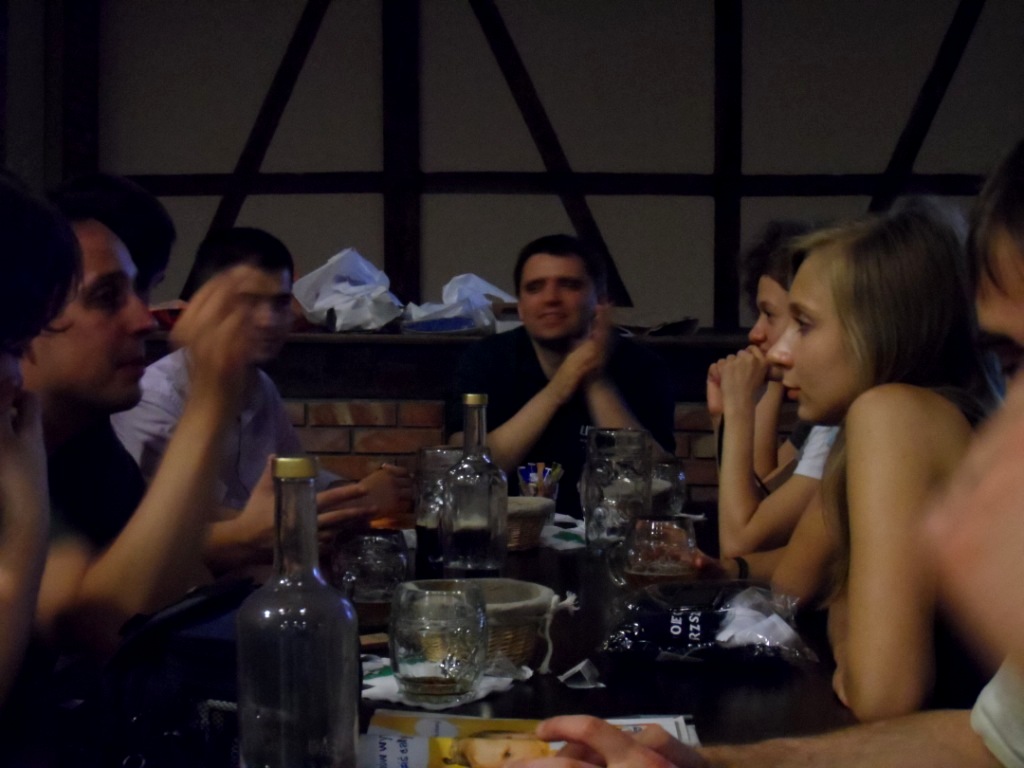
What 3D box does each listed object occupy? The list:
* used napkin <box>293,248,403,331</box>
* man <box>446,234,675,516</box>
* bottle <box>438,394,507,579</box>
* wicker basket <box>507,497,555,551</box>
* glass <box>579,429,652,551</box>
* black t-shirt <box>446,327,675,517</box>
[{"bbox_3d":[-0.462,-0.263,5.174,0.315,0.235,0.250,0,2,0],"label":"used napkin"},{"bbox_3d":[0.098,0.337,3.635,0.500,1.270,0.780,0,2,3],"label":"man"},{"bbox_3d":[-0.052,0.145,2.582,0.091,0.260,0.091,0,2,0],"label":"bottle"},{"bbox_3d":[-0.003,0.222,2.981,0.155,0.077,0.155,0,2,0],"label":"wicker basket"},{"bbox_3d":[0.168,0.167,2.948,0.118,0.188,0.125,0,2,0],"label":"glass"},{"bbox_3d":[0.100,0.188,3.750,0.480,0.600,0.300,0,2,3],"label":"black t-shirt"}]

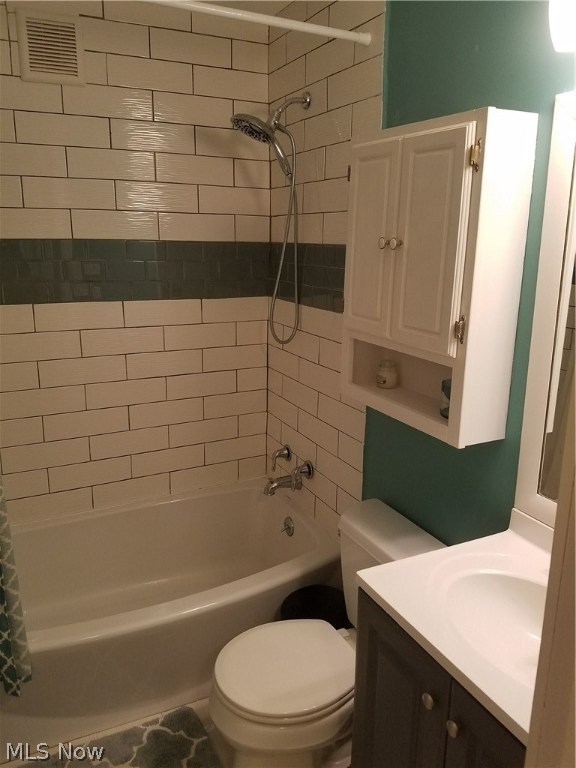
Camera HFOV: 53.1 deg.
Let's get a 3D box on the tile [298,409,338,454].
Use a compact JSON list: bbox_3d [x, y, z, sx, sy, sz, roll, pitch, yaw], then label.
[{"bbox_3d":[0.115,0.177,2.130,0.010,0.099,0.299,-6,16,-26],"label":"tile"}]

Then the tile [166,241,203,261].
[{"bbox_3d":[-0.407,-0.526,2.267,0.147,0.072,0.010,-7,16,-26],"label":"tile"}]

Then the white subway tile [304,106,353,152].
[{"bbox_3d":[0.133,-0.846,1.924,0.010,0.102,0.306,-7,16,-26],"label":"white subway tile"}]

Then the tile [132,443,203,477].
[{"bbox_3d":[-0.522,0.336,2.526,0.322,0.106,0.010,-7,16,-26],"label":"tile"}]

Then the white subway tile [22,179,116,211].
[{"bbox_3d":[-0.748,-0.652,1.980,0.302,0.099,0.010,-7,16,-26],"label":"white subway tile"}]

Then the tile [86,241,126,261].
[{"bbox_3d":[-0.694,-0.510,2.210,0.146,0.075,0.010,-7,16,-26],"label":"tile"}]

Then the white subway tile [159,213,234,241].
[{"bbox_3d":[-0.350,-0.607,2.233,0.304,0.101,0.010,-6,16,-25],"label":"white subway tile"}]

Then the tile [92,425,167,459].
[{"bbox_3d":[-0.642,0.239,2.350,0.310,0.102,0.010,-7,16,-26],"label":"tile"}]

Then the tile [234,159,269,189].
[{"bbox_3d":[-0.147,-0.844,2.317,0.145,0.102,0.010,-7,16,-26],"label":"tile"}]

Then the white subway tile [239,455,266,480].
[{"bbox_3d":[-0.157,0.377,2.594,0.141,0.094,0.010,-6,16,-25],"label":"white subway tile"}]

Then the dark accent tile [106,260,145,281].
[{"bbox_3d":[-0.615,-0.429,2.185,0.146,0.074,0.010,-7,16,-26],"label":"dark accent tile"}]

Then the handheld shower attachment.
[{"bbox_3d":[-0.066,-0.560,2.013,0.286,0.870,0.145,-7,16,-26],"label":"handheld shower attachment"}]

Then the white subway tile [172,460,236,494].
[{"bbox_3d":[-0.365,0.409,2.538,0.310,0.102,0.010,-7,16,-26],"label":"white subway tile"}]

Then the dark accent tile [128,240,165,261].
[{"bbox_3d":[-0.541,-0.510,2.202,0.148,0.072,0.010,-7,16,-26],"label":"dark accent tile"}]

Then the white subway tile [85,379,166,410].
[{"bbox_3d":[-0.630,0.036,2.262,0.304,0.101,0.010,-6,16,-25],"label":"white subway tile"}]

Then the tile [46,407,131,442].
[{"bbox_3d":[-0.758,0.149,2.190,0.302,0.099,0.010,-7,16,-26],"label":"tile"}]

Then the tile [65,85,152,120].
[{"bbox_3d":[-0.621,-0.975,1.997,0.304,0.101,0.010,-6,16,-25],"label":"tile"}]

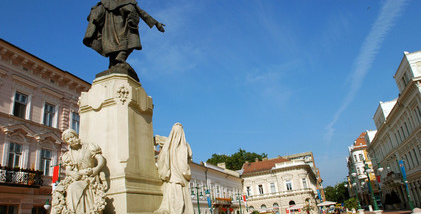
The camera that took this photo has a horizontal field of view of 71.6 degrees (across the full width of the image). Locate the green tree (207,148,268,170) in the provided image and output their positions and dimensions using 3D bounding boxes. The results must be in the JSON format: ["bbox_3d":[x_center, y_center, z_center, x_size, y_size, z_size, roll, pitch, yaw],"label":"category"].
[{"bbox_3d":[8.983,21.886,87.443,18.000,20.000,16.000,-13,-22,18],"label":"green tree"}]

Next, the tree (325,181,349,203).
[{"bbox_3d":[53.920,37.016,125.000,11.000,12.500,10.000,-13,-22,18],"label":"tree"}]

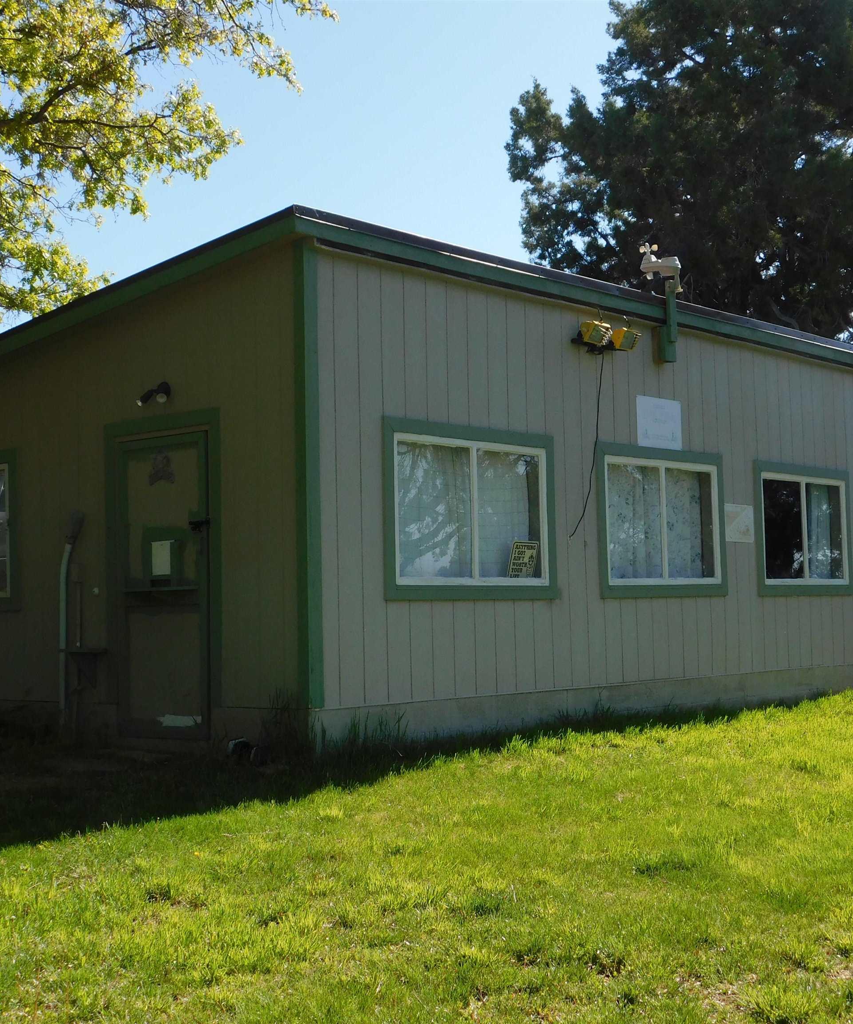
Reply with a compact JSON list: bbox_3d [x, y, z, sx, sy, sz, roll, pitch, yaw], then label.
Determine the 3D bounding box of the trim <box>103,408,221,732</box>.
[{"bbox_3d":[-1.630,0.377,9.727,1.100,1.945,0.060,-4,-5,41],"label":"trim"}]

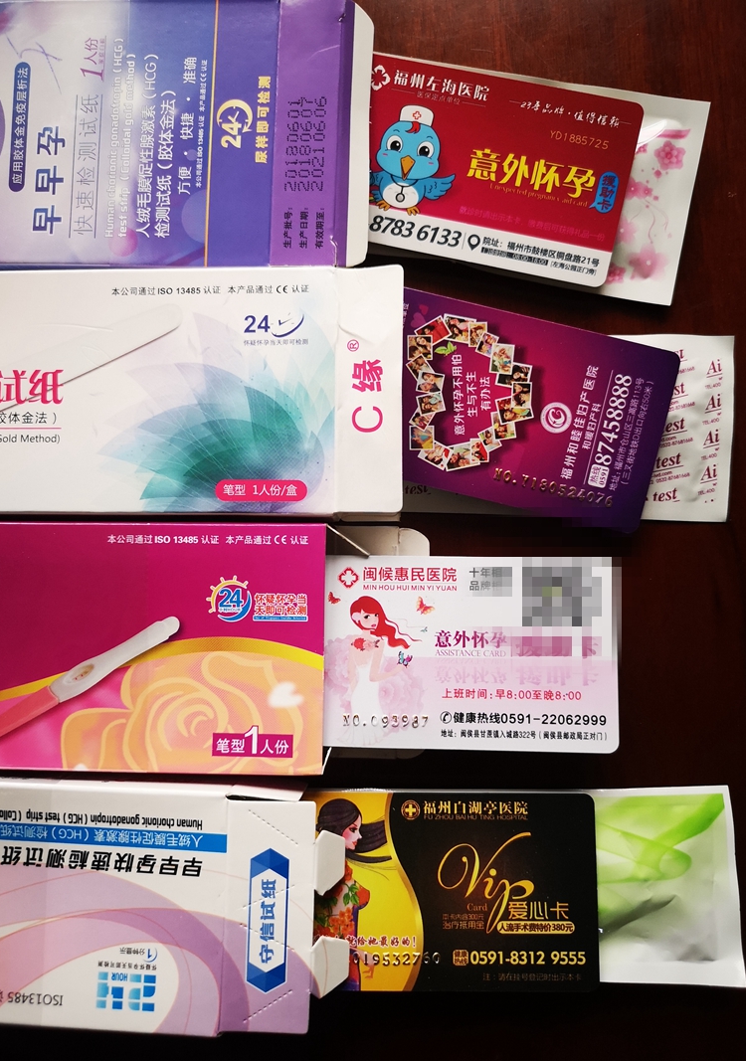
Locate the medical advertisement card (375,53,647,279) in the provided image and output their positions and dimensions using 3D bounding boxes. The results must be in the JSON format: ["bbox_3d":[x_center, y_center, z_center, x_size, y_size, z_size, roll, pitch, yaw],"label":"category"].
[{"bbox_3d":[0.030,-0.104,0.238,0.086,0.001,0.054,13,89,4],"label":"medical advertisement card"}]

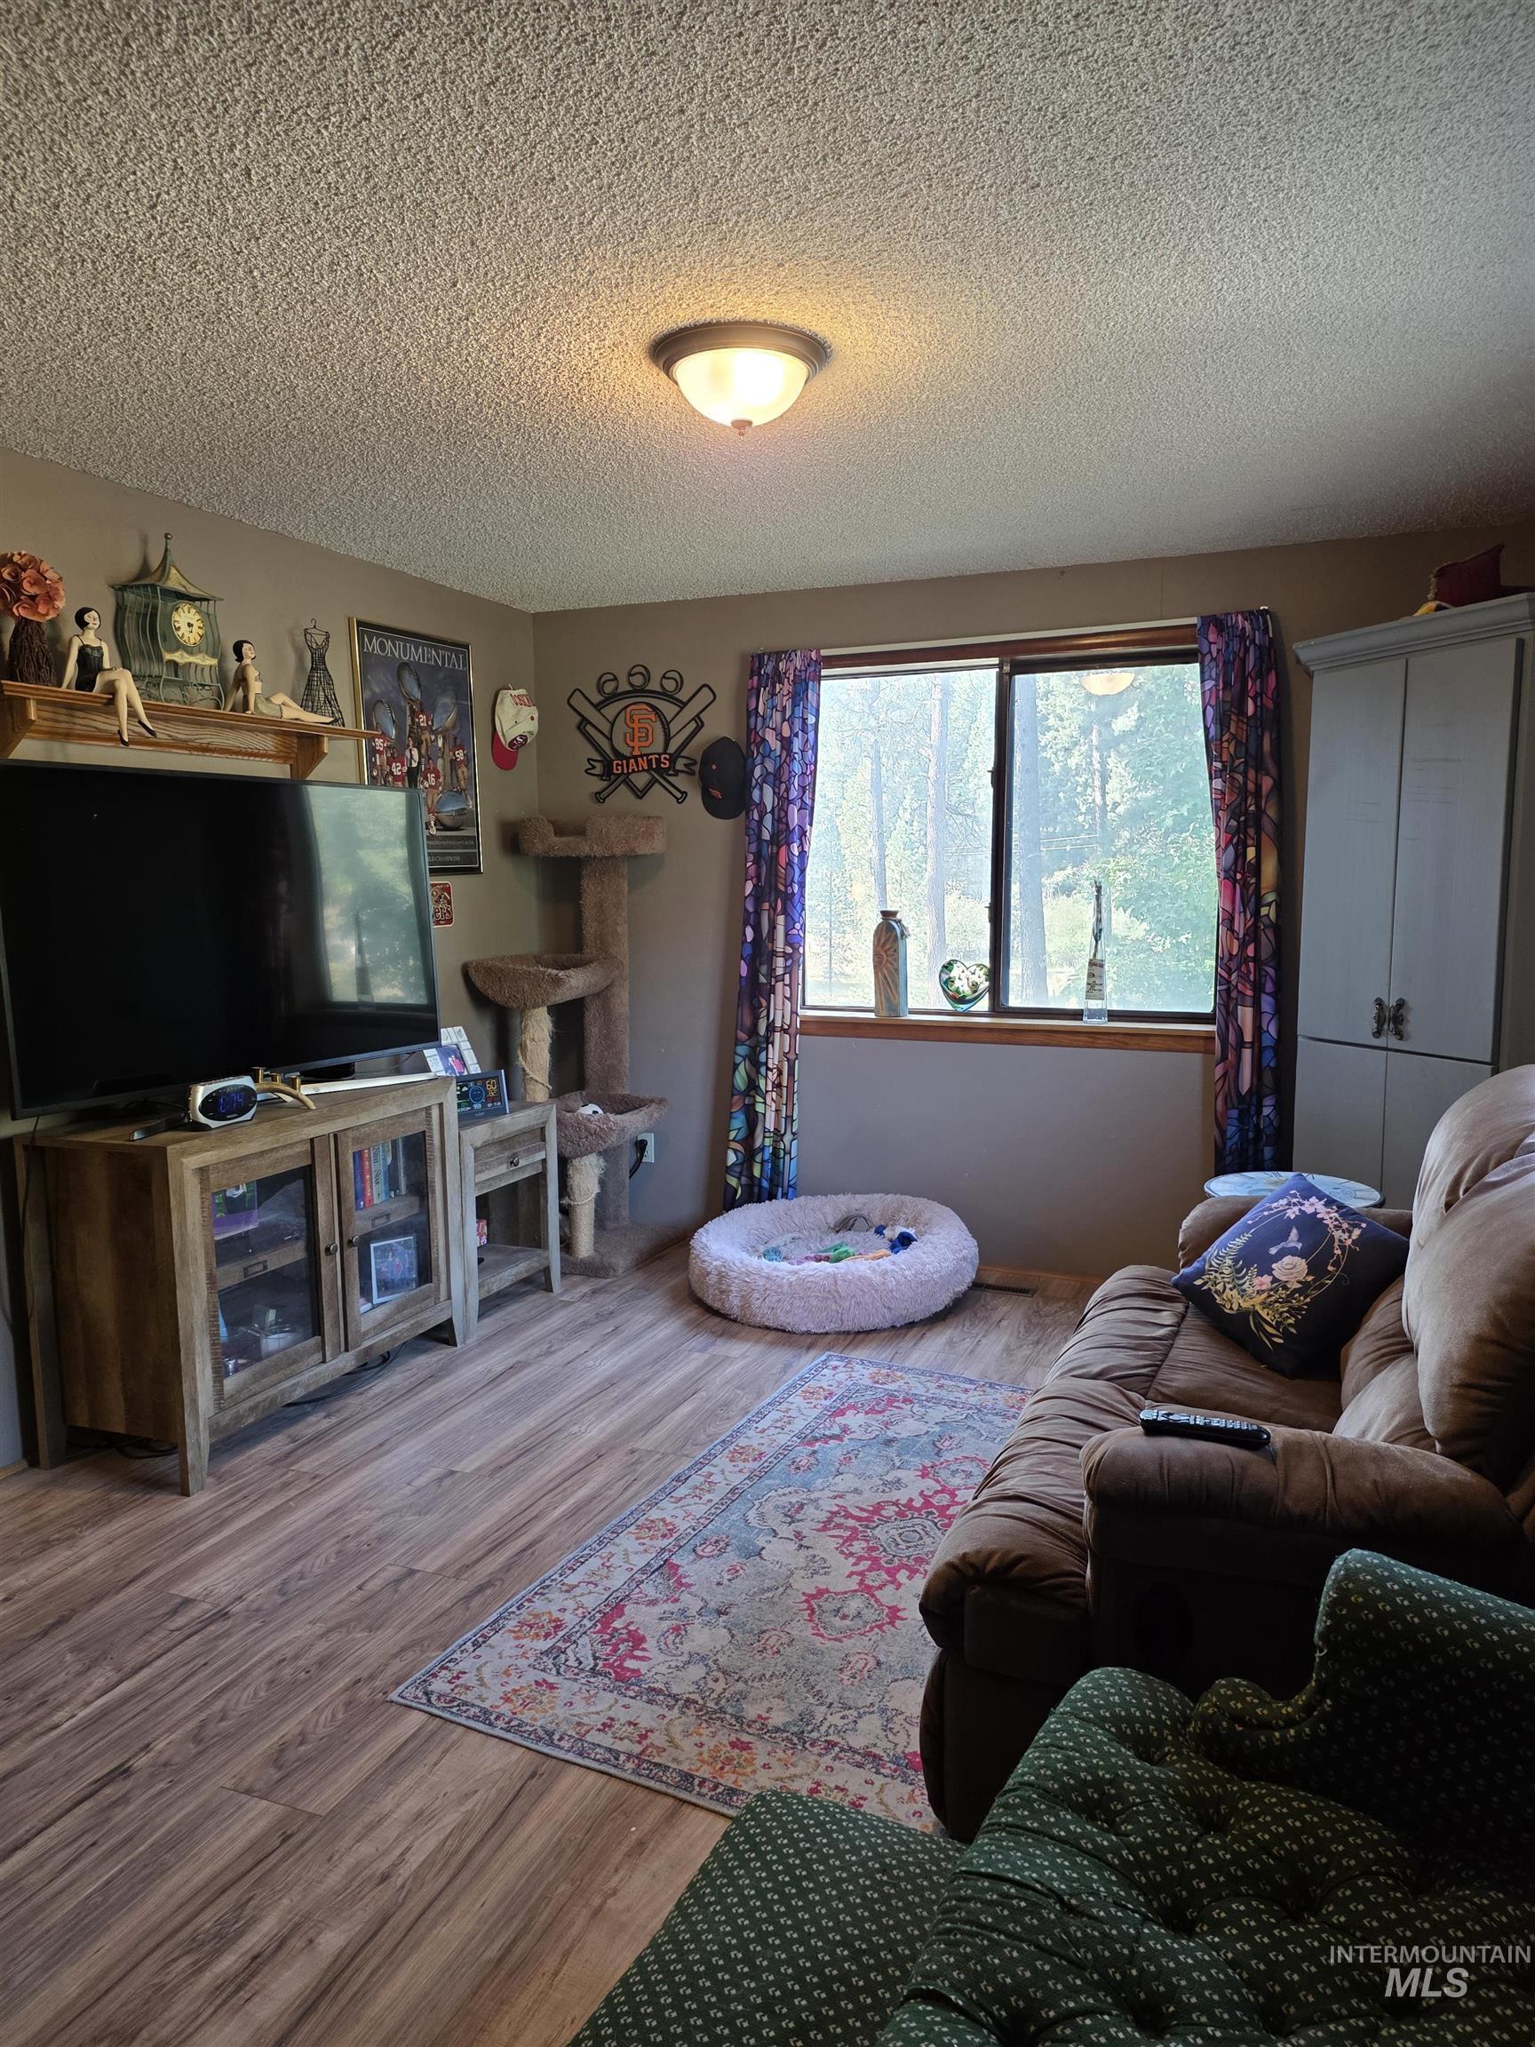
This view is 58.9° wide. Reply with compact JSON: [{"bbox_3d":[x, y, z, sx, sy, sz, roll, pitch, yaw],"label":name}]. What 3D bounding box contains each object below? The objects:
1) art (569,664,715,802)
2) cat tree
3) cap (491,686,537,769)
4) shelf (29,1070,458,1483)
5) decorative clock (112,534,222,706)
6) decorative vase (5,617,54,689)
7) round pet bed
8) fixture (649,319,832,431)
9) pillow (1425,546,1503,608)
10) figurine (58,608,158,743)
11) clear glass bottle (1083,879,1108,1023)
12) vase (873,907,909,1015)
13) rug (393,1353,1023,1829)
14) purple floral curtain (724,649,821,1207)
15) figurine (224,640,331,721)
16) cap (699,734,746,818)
[{"bbox_3d":[-0.462,-1.059,4.988,0.605,0.498,0.024,2,7,22],"label":"art"},{"bbox_3d":[-0.656,0.070,4.865,0.722,1.585,0.637,2,7,22],"label":"cat tree"},{"bbox_3d":[-0.914,-1.062,4.921,0.126,0.275,0.169,2,7,22],"label":"cap"},{"bbox_3d":[-1.314,0.609,3.612,0.439,0.809,1.078,2,7,22],"label":"shelf"},{"bbox_3d":[-1.503,-1.010,3.435,0.159,0.436,0.198,2,7,22],"label":"decorative clock"},{"bbox_3d":[-1.667,-0.836,3.076,0.099,0.159,0.099,2,7,22],"label":"decorative vase"},{"bbox_3d":[0.220,0.777,4.509,0.948,0.251,0.948,0,7,0],"label":"round pet bed"},{"bbox_3d":[-0.050,-1.174,2.531,0.333,0.144,0.333,0,7,0],"label":"fixture"},{"bbox_3d":[1.768,-1.100,3.447,0.097,0.194,0.241,-3,7,-21],"label":"pillow"},{"bbox_3d":[-1.530,-0.804,3.158,0.183,0.314,0.116,2,7,22],"label":"figurine"},{"bbox_3d":[1.061,-0.232,4.383,0.080,0.461,0.080,2,7,23],"label":"clear glass bottle"},{"bbox_3d":[0.431,-0.210,4.759,0.101,0.371,0.092,2,7,22],"label":"vase"},{"bbox_3d":[0.303,1.085,2.890,1.196,0.010,1.848,3,7,26],"label":"rug"},{"bbox_3d":[0.014,-0.252,4.829,0.352,2.099,0.106,2,7,22],"label":"purple floral curtain"},{"bbox_3d":[-1.345,-0.935,3.776,0.110,0.205,0.396,2,7,22],"label":"figurine"},{"bbox_3d":[-0.153,-0.871,4.822,0.177,0.276,0.120,2,7,22],"label":"cap"}]

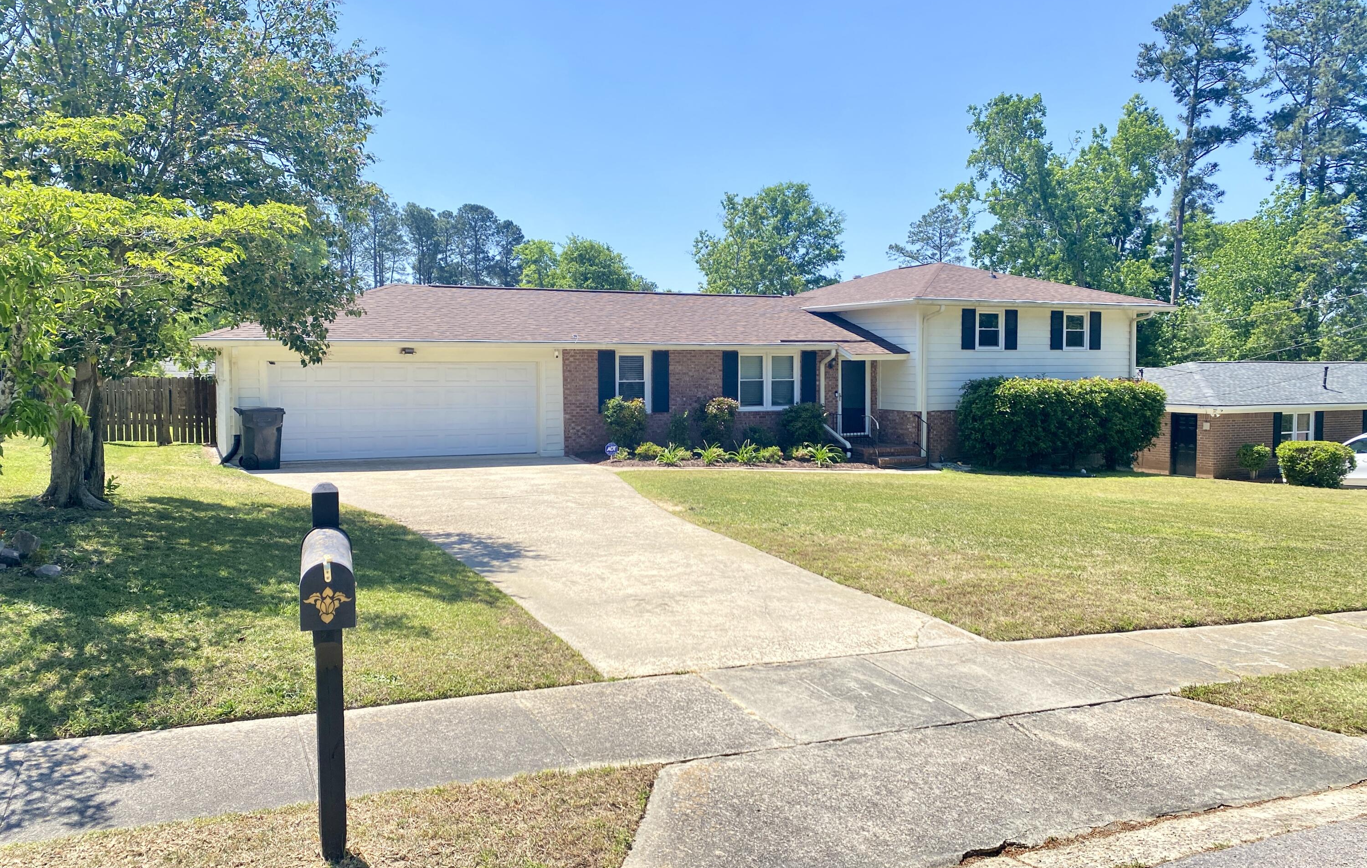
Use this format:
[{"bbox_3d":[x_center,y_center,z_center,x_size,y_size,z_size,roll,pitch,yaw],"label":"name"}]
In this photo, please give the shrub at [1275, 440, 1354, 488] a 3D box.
[{"bbox_3d":[16.208,0.752,26.300,1.800,1.200,1.650,-2,4,-23],"label":"shrub"}]

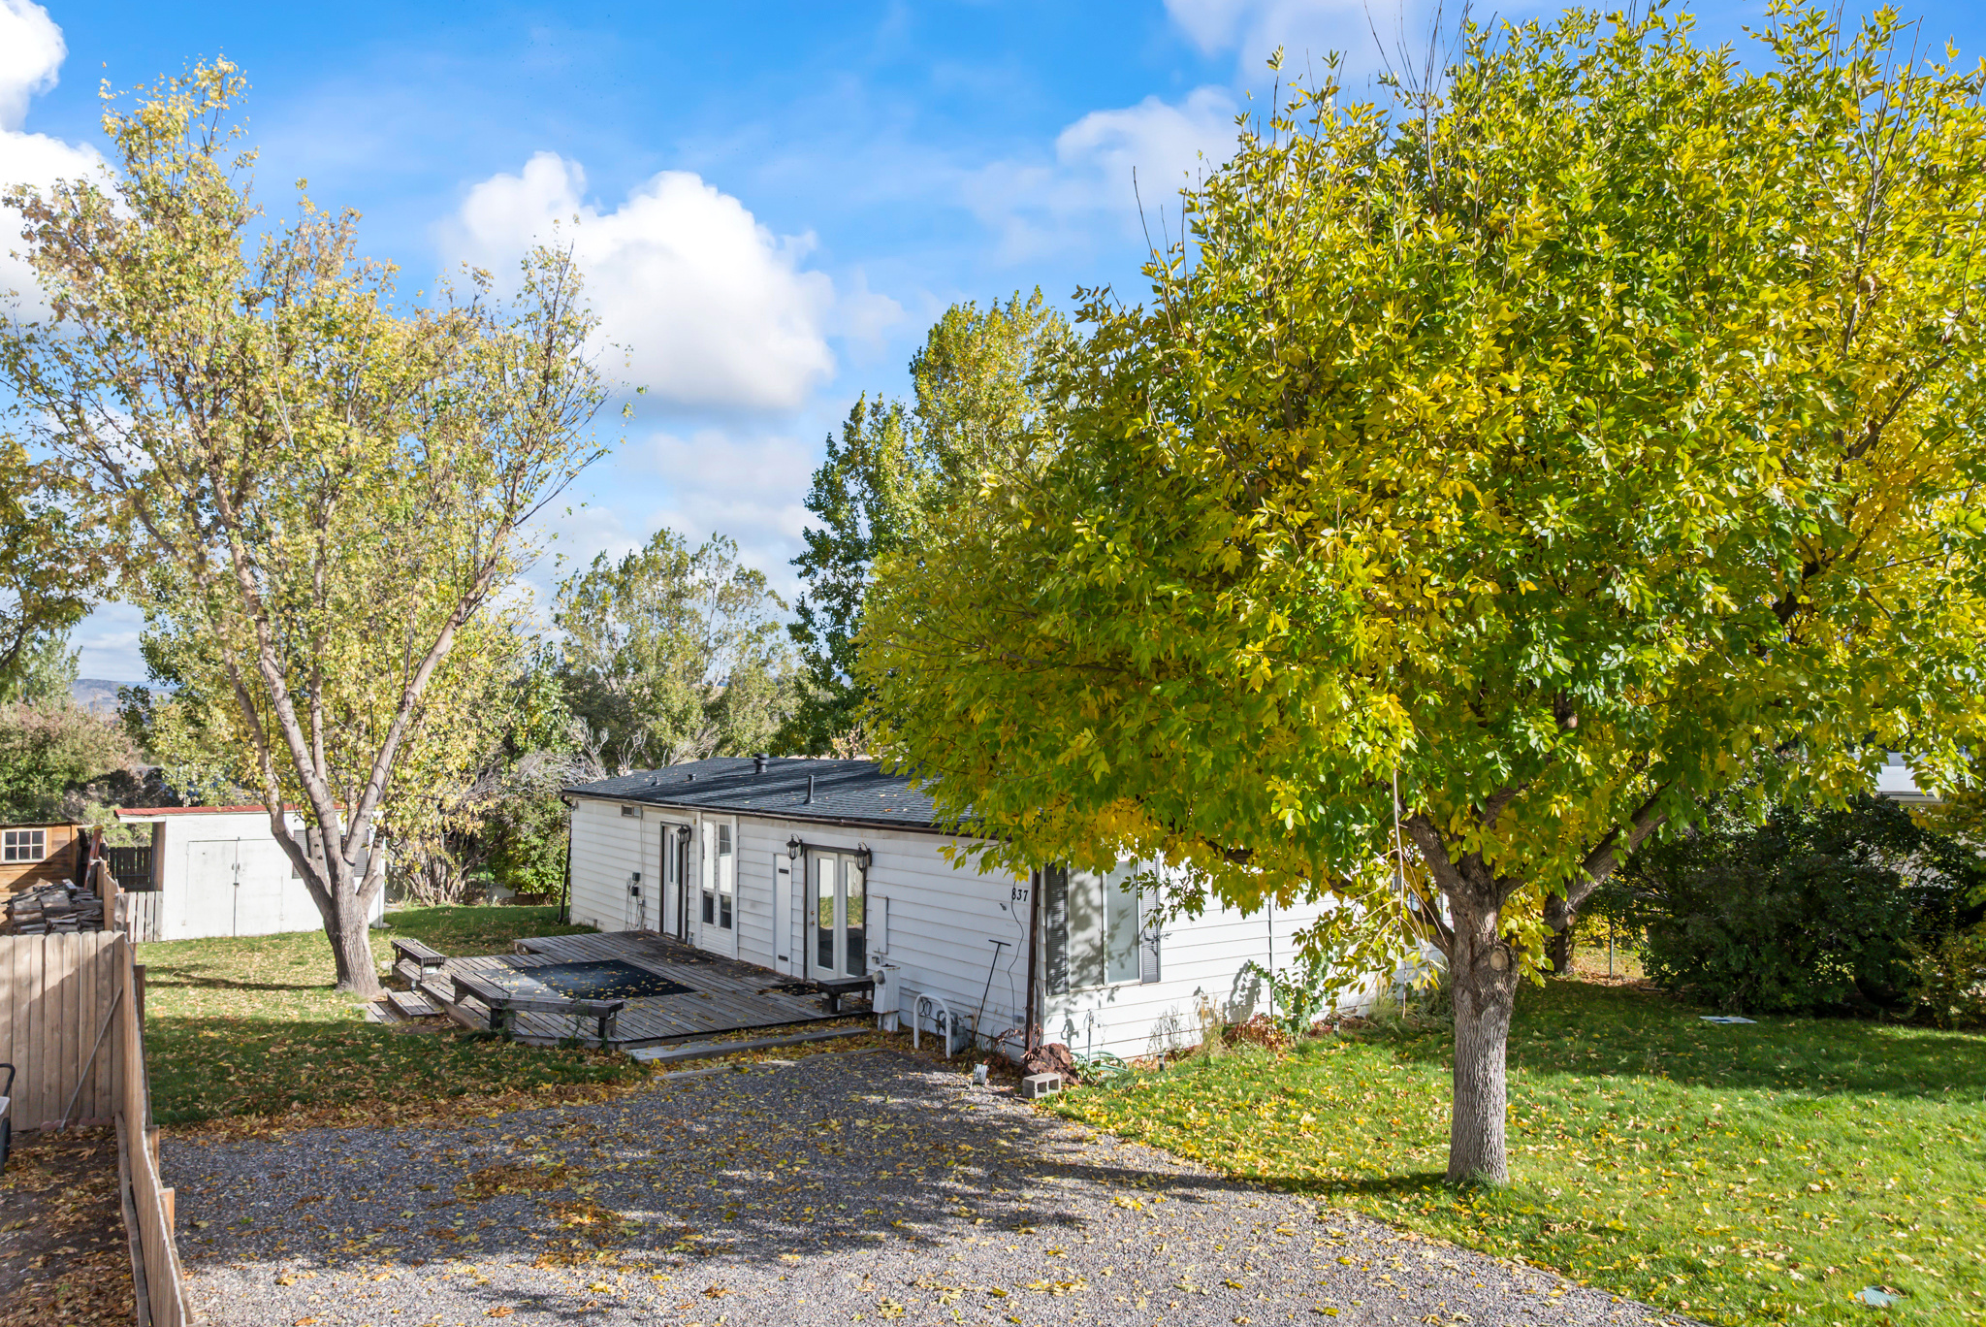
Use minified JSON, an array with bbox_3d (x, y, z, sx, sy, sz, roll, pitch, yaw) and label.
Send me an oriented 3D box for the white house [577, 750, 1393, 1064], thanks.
[{"bbox_3d":[-1.583,3.853,24.797,6.700,2.950,17.900,2,-4,-34],"label":"white house"}]

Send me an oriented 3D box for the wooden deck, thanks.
[{"bbox_3d":[-5.943,4.941,20.915,4.800,0.400,9.500,2,-4,-34],"label":"wooden deck"}]

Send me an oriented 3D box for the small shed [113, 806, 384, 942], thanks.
[{"bbox_3d":[-15.937,4.383,29.442,4.900,2.600,3.200,2,-4,-31],"label":"small shed"}]

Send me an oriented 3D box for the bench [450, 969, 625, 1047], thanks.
[{"bbox_3d":[-6.116,4.424,17.543,3.852,0.500,1.061,-3,-4,43],"label":"bench"}]

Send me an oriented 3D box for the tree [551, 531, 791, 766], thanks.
[{"bbox_3d":[-10.562,1.154,46.081,8.200,11.315,8.200,0,-3,-13],"label":"tree"}]

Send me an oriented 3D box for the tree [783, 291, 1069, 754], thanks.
[{"bbox_3d":[-1.669,-2.345,40.254,9.000,17.369,9.000,0,-3,-2],"label":"tree"}]

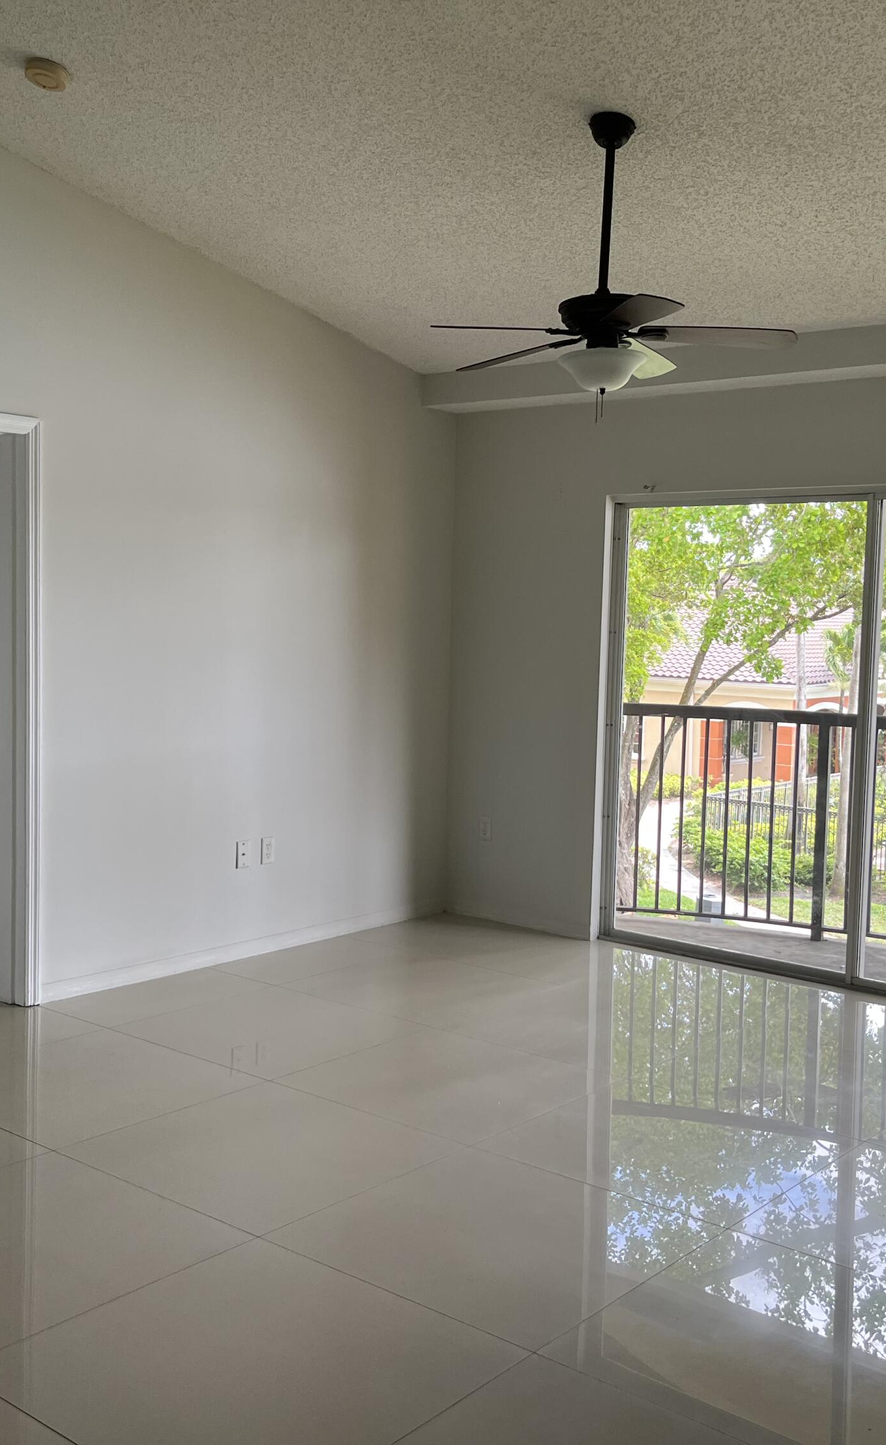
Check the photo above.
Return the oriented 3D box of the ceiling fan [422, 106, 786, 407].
[{"bbox_3d":[0.473,-1.337,4.212,1.120,0.840,1.120,5,6,39],"label":"ceiling fan"}]

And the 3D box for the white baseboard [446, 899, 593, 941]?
[{"bbox_3d":[0.343,0.926,6.821,0.870,0.066,0.014,5,6,39],"label":"white baseboard"}]

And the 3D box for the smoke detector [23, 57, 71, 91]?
[{"bbox_3d":[-1.198,-1.956,4.378,0.134,0.038,0.134,8,-4,1],"label":"smoke detector"}]

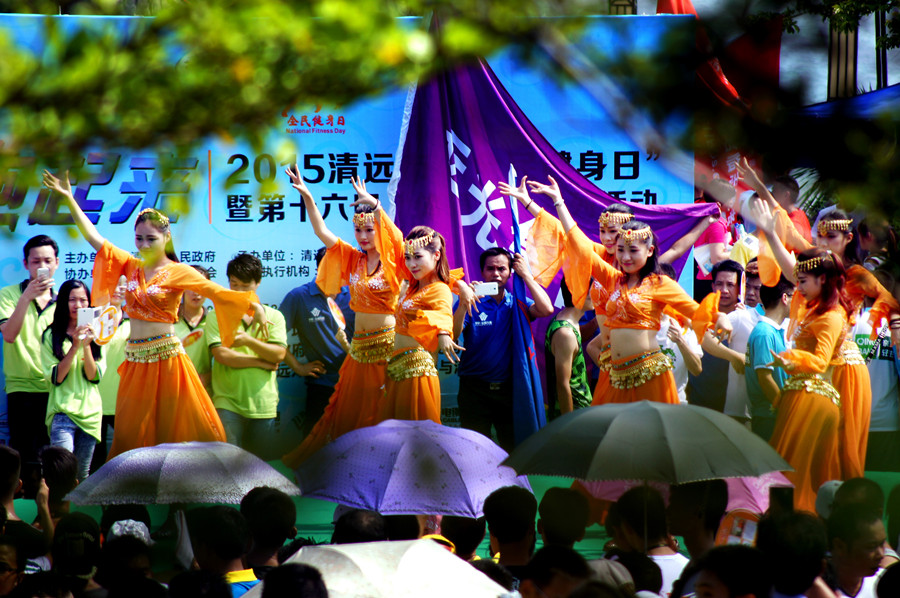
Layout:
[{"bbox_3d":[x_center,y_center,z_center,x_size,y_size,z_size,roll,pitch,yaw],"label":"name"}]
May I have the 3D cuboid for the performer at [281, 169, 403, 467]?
[{"bbox_3d":[-0.544,0.235,38.000,0.620,1.780,0.500,2,5,20],"label":"performer"}]

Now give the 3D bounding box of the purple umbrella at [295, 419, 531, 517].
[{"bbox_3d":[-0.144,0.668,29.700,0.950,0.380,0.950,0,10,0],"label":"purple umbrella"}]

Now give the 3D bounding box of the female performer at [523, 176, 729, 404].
[{"bbox_3d":[0.877,0.274,37.500,1.000,1.760,0.500,2,5,25],"label":"female performer"}]

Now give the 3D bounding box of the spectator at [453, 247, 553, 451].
[{"bbox_3d":[0.281,0.575,40.200,0.540,1.700,0.420,0,5,3],"label":"spectator"}]

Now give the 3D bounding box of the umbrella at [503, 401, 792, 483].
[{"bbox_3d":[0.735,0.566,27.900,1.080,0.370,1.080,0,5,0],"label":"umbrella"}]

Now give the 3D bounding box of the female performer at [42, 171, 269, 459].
[{"bbox_3d":[-1.464,0.272,37.300,1.100,1.820,0.500,2,5,25],"label":"female performer"}]

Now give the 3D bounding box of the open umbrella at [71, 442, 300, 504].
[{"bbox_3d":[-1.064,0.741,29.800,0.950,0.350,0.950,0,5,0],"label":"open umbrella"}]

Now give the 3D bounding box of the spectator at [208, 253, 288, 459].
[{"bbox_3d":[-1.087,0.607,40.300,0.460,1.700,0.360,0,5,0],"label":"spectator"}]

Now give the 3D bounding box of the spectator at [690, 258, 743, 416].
[{"bbox_3d":[1.431,0.645,40.300,0.500,1.700,0.350,0,5,0],"label":"spectator"}]

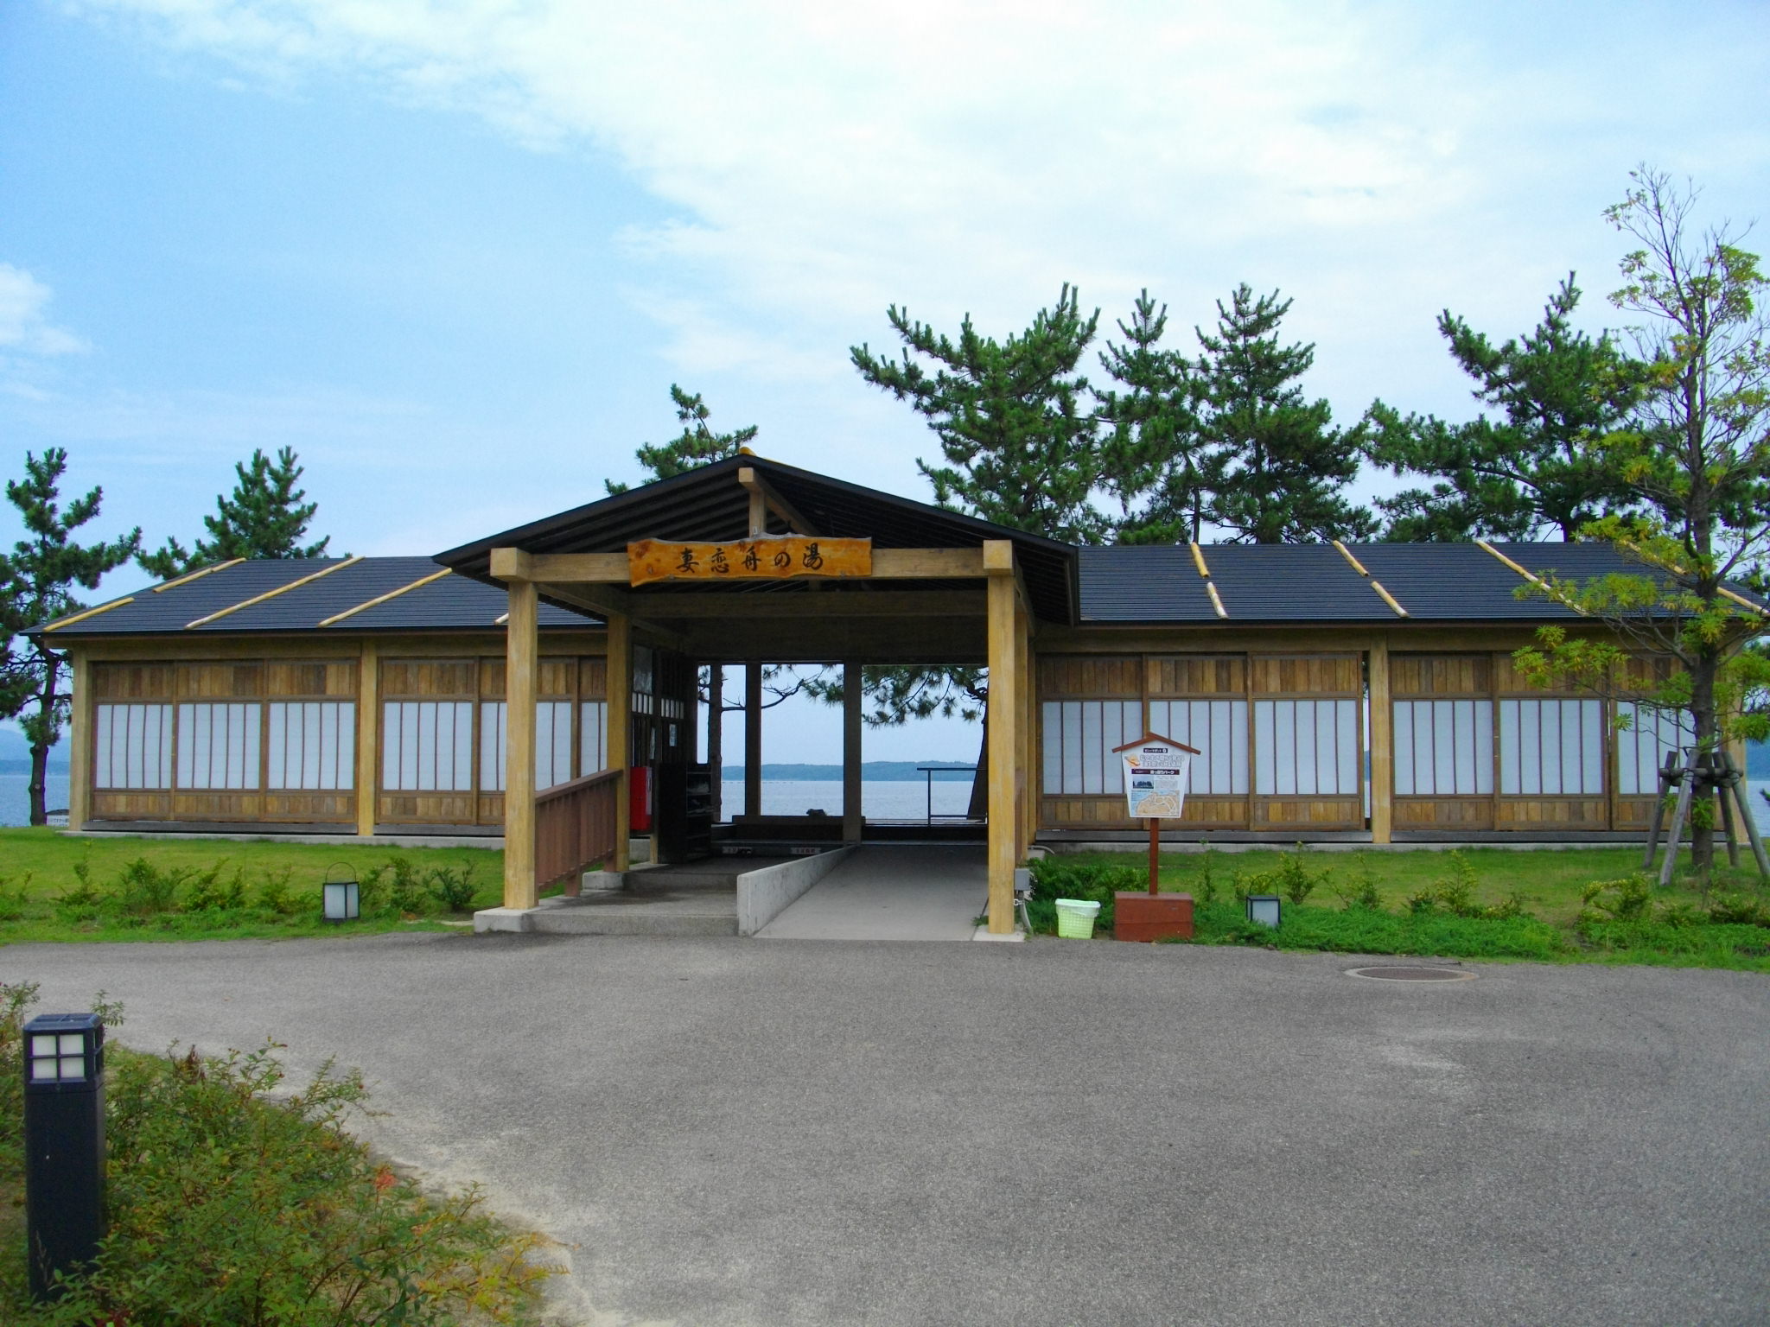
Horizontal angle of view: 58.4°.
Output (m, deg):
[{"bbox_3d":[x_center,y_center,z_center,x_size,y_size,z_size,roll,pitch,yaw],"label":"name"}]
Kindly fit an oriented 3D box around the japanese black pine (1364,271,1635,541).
[{"bbox_3d":[11.306,-1.983,28.508,5.200,10.130,4.800,-1,-4,7],"label":"japanese black pine"}]

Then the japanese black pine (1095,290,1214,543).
[{"bbox_3d":[5.060,-1.965,29.810,2.700,10.280,2.800,-1,-4,7],"label":"japanese black pine"}]

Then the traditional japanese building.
[{"bbox_3d":[-0.464,0.415,19.977,20.950,4.670,13.050,-1,-4,7],"label":"traditional japanese building"}]

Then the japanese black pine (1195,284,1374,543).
[{"bbox_3d":[7.482,-2.006,29.512,3.600,10.320,3.500,-1,-4,7],"label":"japanese black pine"}]

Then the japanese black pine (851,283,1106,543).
[{"bbox_3d":[1.661,-2.046,29.815,5.100,10.440,4.800,-1,-4,7],"label":"japanese black pine"}]

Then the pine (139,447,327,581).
[{"bbox_3d":[-12.837,-0.526,31.112,3.900,7.590,3.800,-1,-4,7],"label":"pine"}]

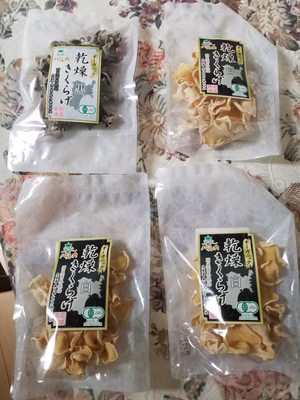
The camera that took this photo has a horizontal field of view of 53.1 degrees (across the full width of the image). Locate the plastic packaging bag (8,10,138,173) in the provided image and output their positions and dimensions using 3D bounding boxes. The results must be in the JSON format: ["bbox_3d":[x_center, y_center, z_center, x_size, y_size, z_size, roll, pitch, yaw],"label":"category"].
[{"bbox_3d":[-0.087,-0.139,0.355,0.146,0.030,0.219,0,76,0],"label":"plastic packaging bag"}]

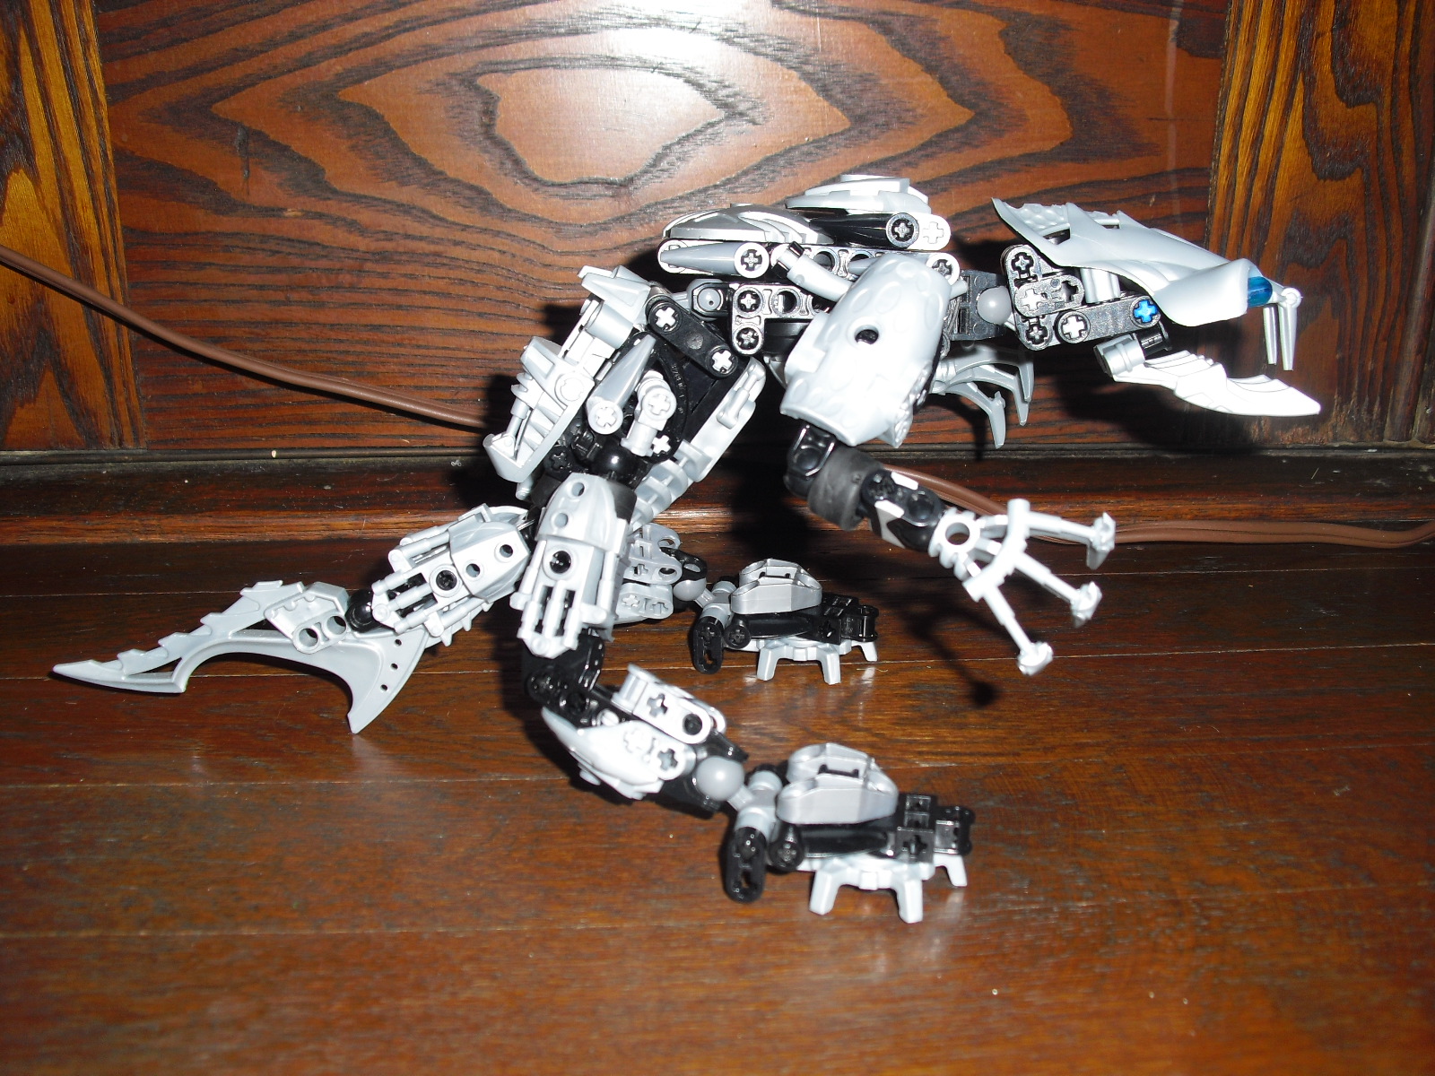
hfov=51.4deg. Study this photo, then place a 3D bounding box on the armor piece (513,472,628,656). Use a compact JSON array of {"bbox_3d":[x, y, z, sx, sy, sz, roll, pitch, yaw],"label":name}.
[{"bbox_3d":[-0.030,0.006,0.306,0.019,0.037,0.015,19,22,19],"label":"armor piece"}]

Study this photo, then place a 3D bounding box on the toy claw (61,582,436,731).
[{"bbox_3d":[-0.120,0.030,0.375,0.092,0.038,0.009,2,21,4],"label":"toy claw"}]

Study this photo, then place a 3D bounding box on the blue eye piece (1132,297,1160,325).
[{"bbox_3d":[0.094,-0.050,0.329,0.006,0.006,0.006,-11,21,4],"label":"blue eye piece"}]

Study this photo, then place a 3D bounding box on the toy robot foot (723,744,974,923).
[{"bbox_3d":[0.027,0.059,0.308,0.048,0.028,0.031,4,21,7],"label":"toy robot foot"}]

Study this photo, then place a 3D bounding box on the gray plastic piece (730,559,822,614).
[{"bbox_3d":[0.016,0.013,0.403,0.024,0.009,0.016,4,21,7],"label":"gray plastic piece"}]

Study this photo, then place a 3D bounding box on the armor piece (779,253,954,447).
[{"bbox_3d":[0.030,-0.038,0.300,0.026,0.034,0.014,24,19,-9],"label":"armor piece"}]

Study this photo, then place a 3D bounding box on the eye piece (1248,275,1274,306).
[{"bbox_3d":[0.118,-0.054,0.326,0.006,0.006,0.006,4,21,7],"label":"eye piece"}]

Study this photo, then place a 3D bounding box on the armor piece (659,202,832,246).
[{"bbox_3d":[0.007,-0.068,0.328,0.035,0.008,0.026,1,21,0],"label":"armor piece"}]

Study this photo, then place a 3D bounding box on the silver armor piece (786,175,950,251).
[{"bbox_3d":[0.033,-0.070,0.323,0.034,0.014,0.026,1,21,0],"label":"silver armor piece"}]

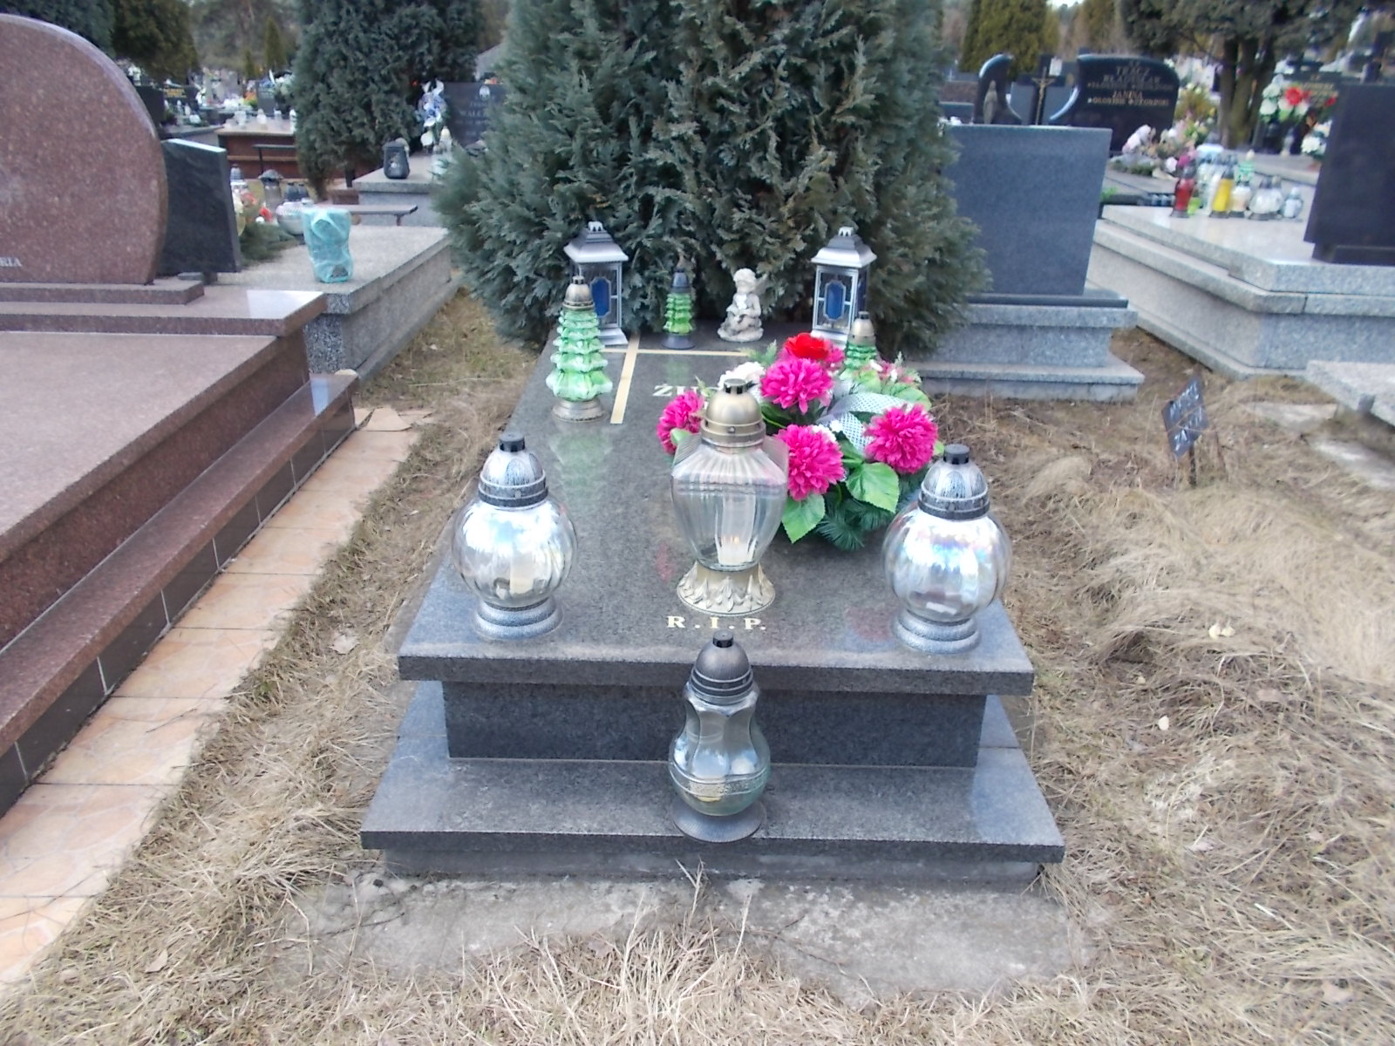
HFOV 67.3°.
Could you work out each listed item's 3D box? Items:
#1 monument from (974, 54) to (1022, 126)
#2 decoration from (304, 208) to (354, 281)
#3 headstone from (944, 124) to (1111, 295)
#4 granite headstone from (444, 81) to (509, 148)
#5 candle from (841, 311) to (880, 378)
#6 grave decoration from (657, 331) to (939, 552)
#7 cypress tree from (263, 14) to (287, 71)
[{"bbox_3d":[2.290,-3.192,7.949,0.390,0.690,0.120,1,26,0],"label":"monument"},{"bbox_3d":[-1.452,-1.100,4.149,0.178,0.264,0.173,1,25,-1],"label":"decoration"},{"bbox_3d":[1.163,-1.168,3.914,0.637,0.601,0.086,1,25,-1],"label":"headstone"},{"bbox_3d":[-1.662,-3.141,8.129,0.665,0.535,0.100,1,26,0],"label":"granite headstone"},{"bbox_3d":[0.454,-0.461,2.884,0.124,0.237,0.124,1,26,0],"label":"candle"},{"bbox_3d":[0.212,-0.202,2.176,0.572,0.308,0.475,1,25,-1],"label":"grave decoration"},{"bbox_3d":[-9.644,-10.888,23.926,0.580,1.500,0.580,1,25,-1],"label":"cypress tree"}]

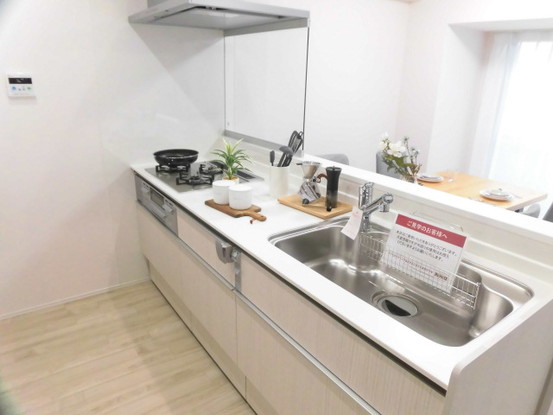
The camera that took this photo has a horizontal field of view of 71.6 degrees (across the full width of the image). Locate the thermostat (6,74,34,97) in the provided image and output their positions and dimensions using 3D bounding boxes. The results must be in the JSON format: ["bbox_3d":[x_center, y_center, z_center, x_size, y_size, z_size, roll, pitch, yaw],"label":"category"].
[{"bbox_3d":[-1.361,-0.649,2.041,0.118,0.120,0.020,-11,22,-34],"label":"thermostat"}]

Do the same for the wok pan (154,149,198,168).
[{"bbox_3d":[-0.618,-0.300,2.383,0.278,0.068,0.278,-11,22,-34],"label":"wok pan"}]

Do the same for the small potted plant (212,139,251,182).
[{"bbox_3d":[-0.236,-0.216,1.991,0.200,0.275,0.200,1,18,0],"label":"small potted plant"}]

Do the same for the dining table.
[{"bbox_3d":[1.052,0.258,2.647,1.400,0.720,0.790,-11,22,-34],"label":"dining table"}]

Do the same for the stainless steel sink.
[{"bbox_3d":[0.362,0.273,1.312,0.506,0.200,0.744,-11,22,-34],"label":"stainless steel sink"}]

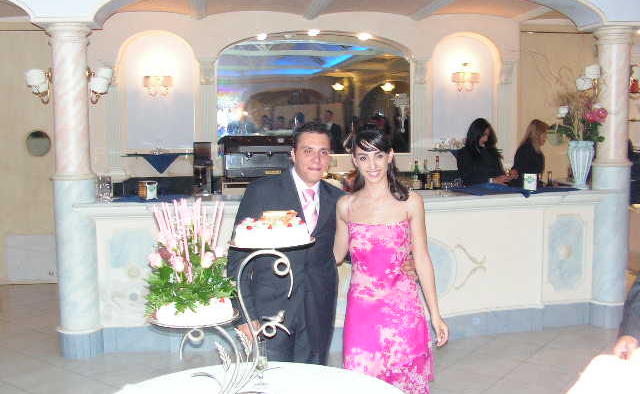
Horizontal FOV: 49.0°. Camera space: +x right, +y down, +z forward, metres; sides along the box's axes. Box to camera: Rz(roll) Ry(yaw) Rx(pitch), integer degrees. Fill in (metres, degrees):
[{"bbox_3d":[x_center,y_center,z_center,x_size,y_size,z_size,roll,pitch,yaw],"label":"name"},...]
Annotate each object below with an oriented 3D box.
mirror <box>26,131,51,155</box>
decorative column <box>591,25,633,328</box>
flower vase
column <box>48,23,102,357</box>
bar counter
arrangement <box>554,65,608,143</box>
[{"bbox_3d":[-3.106,-0.599,7.724,0.285,0.285,0.040,-1,6,-5],"label":"mirror"},{"bbox_3d":[2.405,-0.149,5.787,0.325,2.460,0.325,-1,6,0],"label":"decorative column"},{"bbox_3d":[2.153,-0.269,5.808,0.215,0.400,0.215,-2,6,-7],"label":"flower vase"},{"bbox_3d":[-1.820,-0.033,5.220,0.325,2.460,0.325,-1,6,0],"label":"column"},{"bbox_3d":[0.252,0.559,5.670,4.280,1.155,0.780,-2,6,-7],"label":"bar counter"},{"bbox_3d":[2.135,-0.759,5.735,0.420,0.640,0.360,-2,6,-7],"label":"arrangement"}]

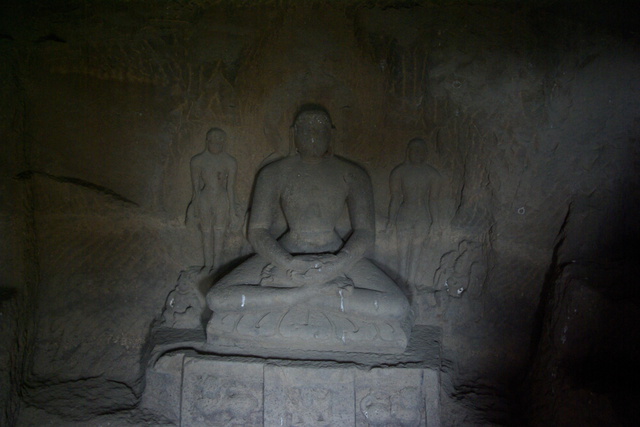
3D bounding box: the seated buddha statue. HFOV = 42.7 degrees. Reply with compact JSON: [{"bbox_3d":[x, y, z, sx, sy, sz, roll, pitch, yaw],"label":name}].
[{"bbox_3d":[-0.055,0.055,5.350,1.280,1.550,0.720,2,0,2],"label":"seated buddha statue"}]

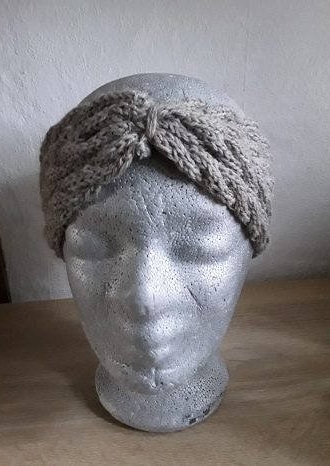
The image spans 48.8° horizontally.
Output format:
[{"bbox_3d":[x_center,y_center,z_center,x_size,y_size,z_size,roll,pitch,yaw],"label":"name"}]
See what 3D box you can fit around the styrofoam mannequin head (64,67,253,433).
[{"bbox_3d":[-0.004,0.018,0.314,0.155,0.283,0.200,2,21,7],"label":"styrofoam mannequin head"}]

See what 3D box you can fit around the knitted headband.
[{"bbox_3d":[-0.007,-0.039,0.303,0.182,0.148,0.196,2,21,7],"label":"knitted headband"}]

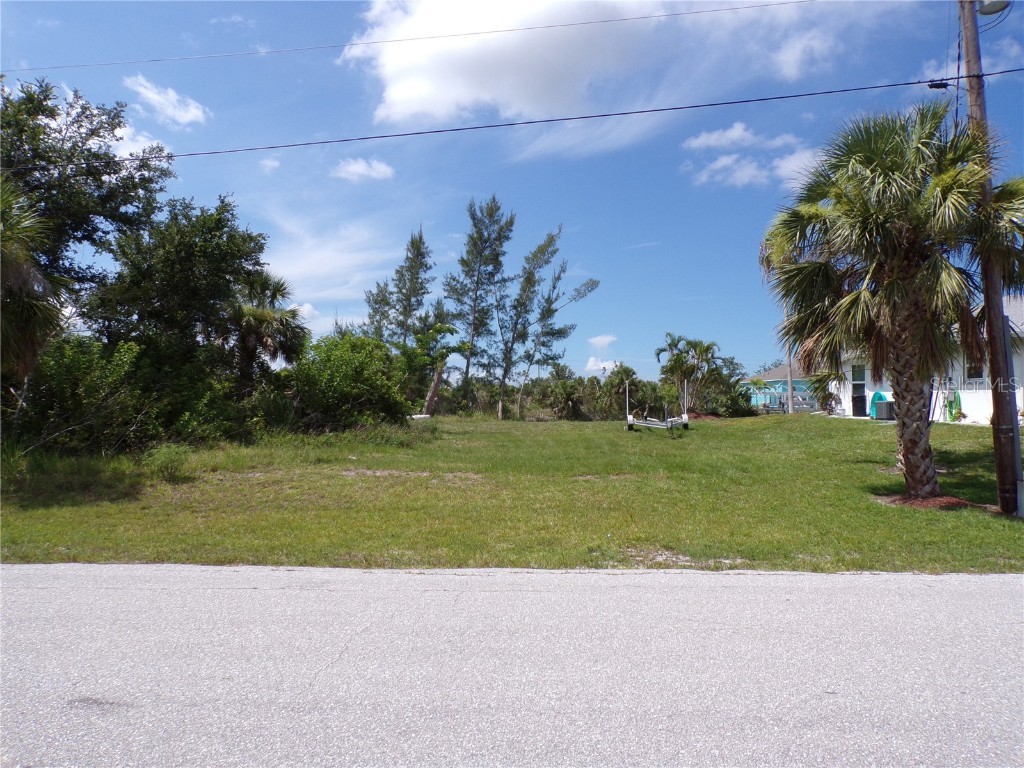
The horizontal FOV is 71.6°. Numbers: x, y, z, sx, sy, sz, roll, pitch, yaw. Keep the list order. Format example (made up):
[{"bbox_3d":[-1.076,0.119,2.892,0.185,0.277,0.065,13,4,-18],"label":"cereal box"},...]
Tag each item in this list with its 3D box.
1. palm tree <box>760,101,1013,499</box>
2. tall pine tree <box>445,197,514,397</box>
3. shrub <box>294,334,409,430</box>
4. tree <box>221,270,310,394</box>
[{"bbox_3d":[6.074,-1.329,11.100,4.200,6.210,4.200,0,-1,0],"label":"palm tree"},{"bbox_3d":[-2.170,-5.054,46.000,4.700,14.450,4.700,0,-1,0],"label":"tall pine tree"},{"bbox_3d":[-6.669,-0.021,29.500,4.700,4.070,4.400,0,-1,0],"label":"shrub"},{"bbox_3d":[-9.387,-1.176,26.500,3.500,6.120,3.500,0,-1,0],"label":"tree"}]

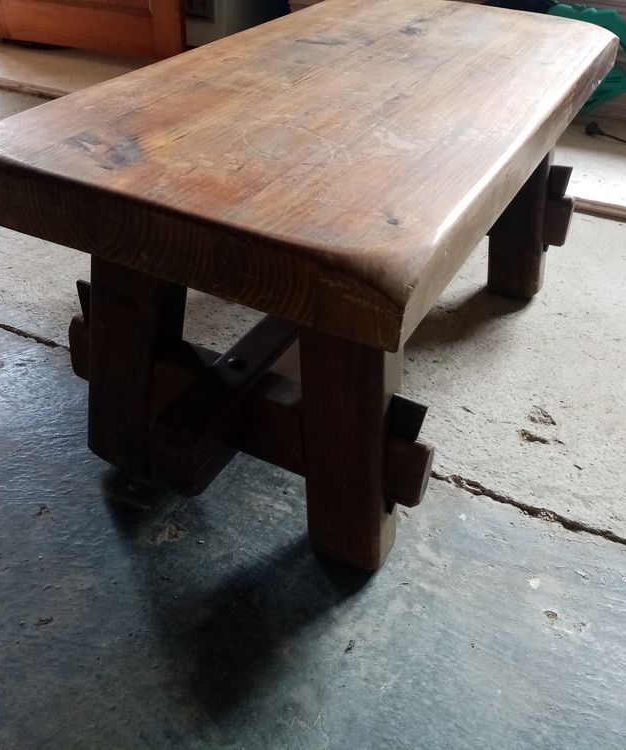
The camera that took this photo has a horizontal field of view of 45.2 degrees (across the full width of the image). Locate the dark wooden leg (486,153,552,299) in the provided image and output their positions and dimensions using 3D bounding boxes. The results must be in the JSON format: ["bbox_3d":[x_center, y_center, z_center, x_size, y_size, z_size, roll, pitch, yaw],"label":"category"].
[{"bbox_3d":[0.403,-0.353,1.440,0.098,0.419,0.059,12,37,24],"label":"dark wooden leg"}]

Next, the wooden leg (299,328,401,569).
[{"bbox_3d":[0.045,0.041,0.861,0.098,0.419,0.059,13,34,23],"label":"wooden leg"}]

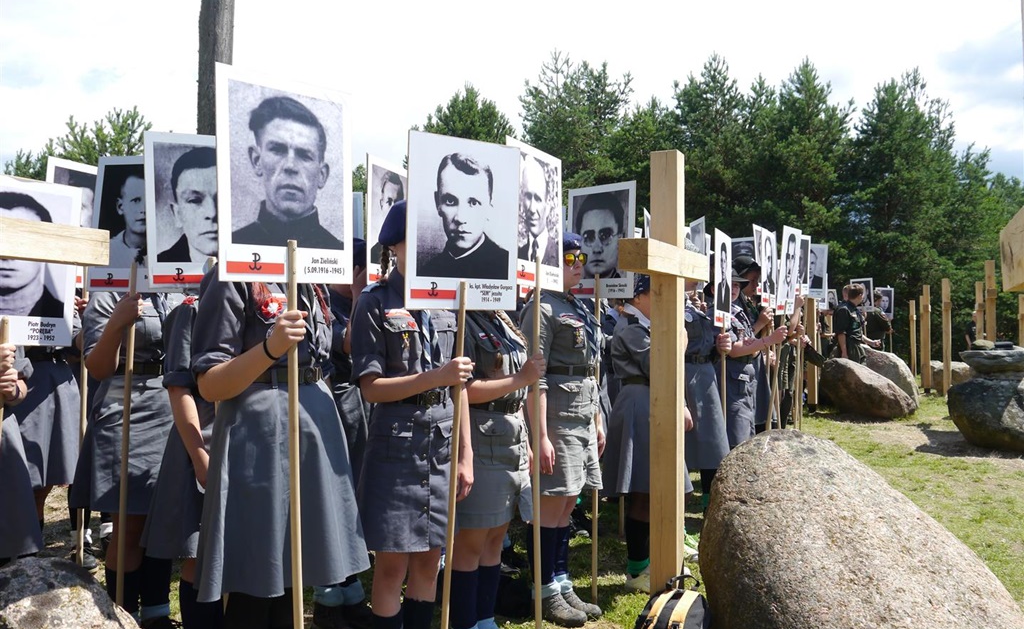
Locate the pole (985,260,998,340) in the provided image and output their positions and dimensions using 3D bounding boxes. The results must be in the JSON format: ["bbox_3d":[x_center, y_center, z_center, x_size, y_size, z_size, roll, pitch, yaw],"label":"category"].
[{"bbox_3d":[6.660,0.275,11.500,0.135,2.050,0.135,0,-1,29],"label":"pole"}]

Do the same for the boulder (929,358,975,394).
[{"bbox_3d":[8.000,1.120,15.100,0.980,0.620,0.750,0,-1,24],"label":"boulder"}]

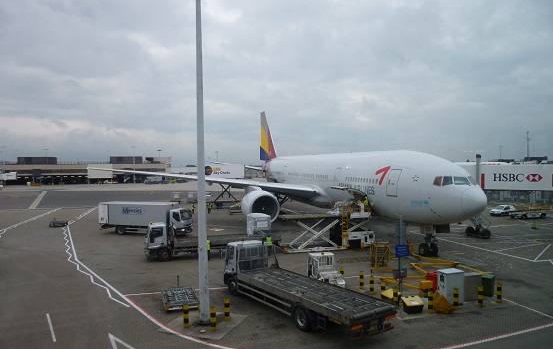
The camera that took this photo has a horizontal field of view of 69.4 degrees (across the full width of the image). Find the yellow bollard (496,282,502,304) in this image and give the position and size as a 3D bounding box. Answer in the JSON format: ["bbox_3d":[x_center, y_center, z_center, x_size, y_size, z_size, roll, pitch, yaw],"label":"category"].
[{"bbox_3d":[11.796,6.235,21.130,0.270,1.060,0.270,-1,2,0],"label":"yellow bollard"}]

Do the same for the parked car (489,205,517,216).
[{"bbox_3d":[30.940,4.817,54.669,4.200,1.480,1.700,-2,2,-36],"label":"parked car"}]

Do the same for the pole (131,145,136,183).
[{"bbox_3d":[-59.767,-4.072,166.568,2.100,15.500,1.300,-1,2,0],"label":"pole"}]

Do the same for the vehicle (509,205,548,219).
[{"bbox_3d":[32.413,4.827,51.421,6.100,1.600,1.900,-1,2,-15],"label":"vehicle"}]

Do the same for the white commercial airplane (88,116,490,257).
[{"bbox_3d":[4.991,-3.387,56.503,60.900,18.500,63.700,-1,2,-15],"label":"white commercial airplane"}]

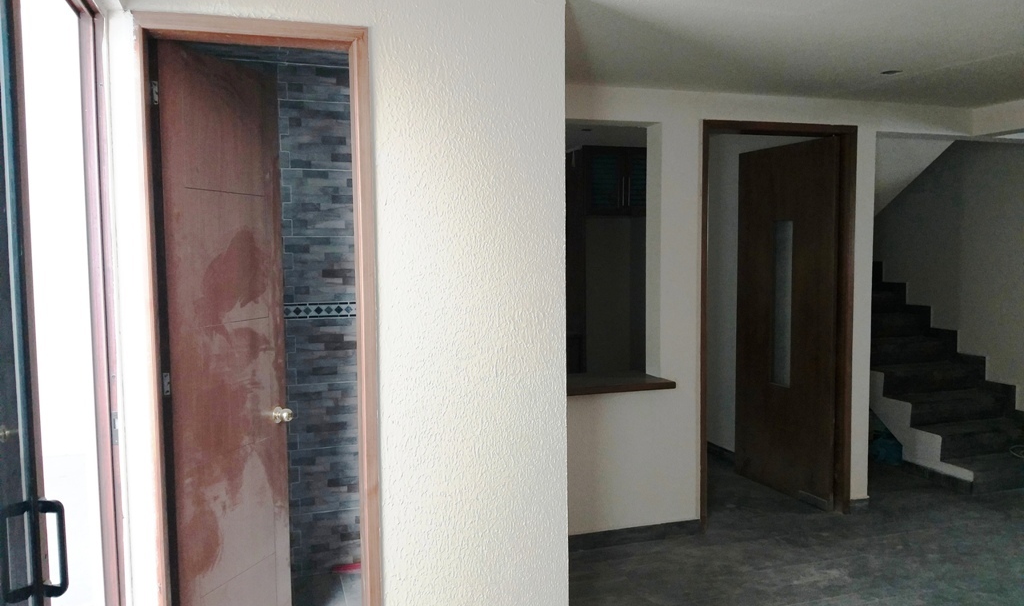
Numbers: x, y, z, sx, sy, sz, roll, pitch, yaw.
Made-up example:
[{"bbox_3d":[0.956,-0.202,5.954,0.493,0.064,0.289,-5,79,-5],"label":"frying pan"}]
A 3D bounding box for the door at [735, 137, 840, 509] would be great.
[{"bbox_3d":[1.689,0.109,4.779,0.045,2.139,0.822,-2,4,-23],"label":"door"}]

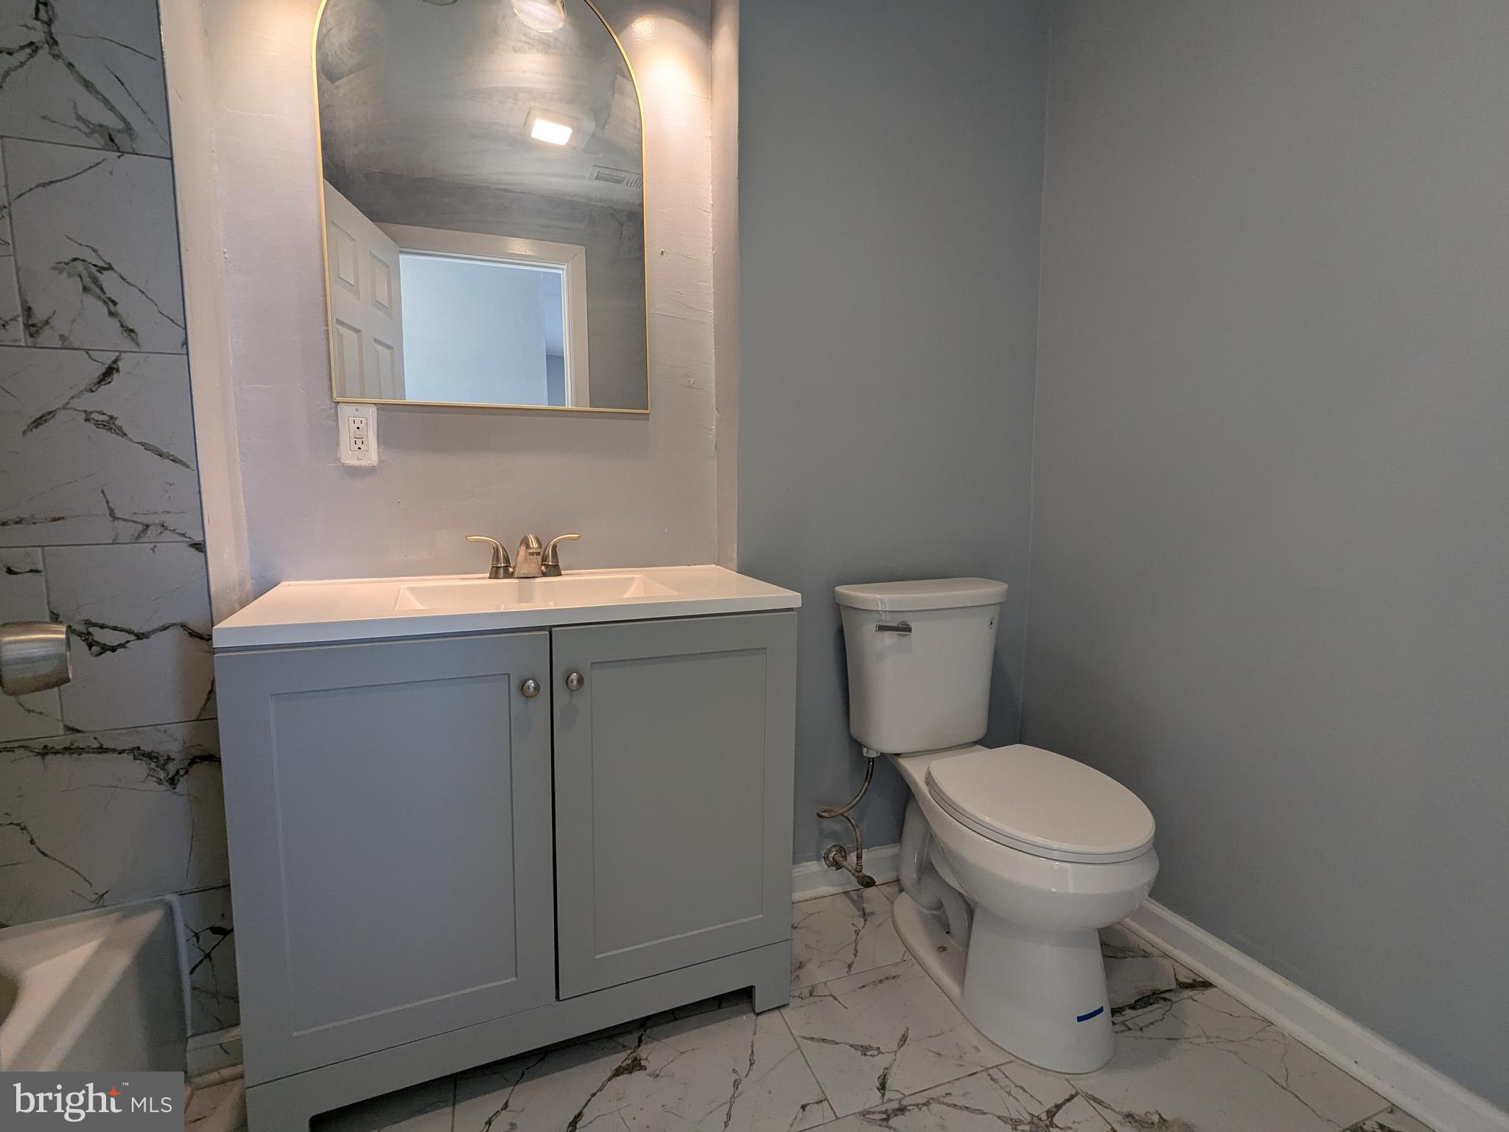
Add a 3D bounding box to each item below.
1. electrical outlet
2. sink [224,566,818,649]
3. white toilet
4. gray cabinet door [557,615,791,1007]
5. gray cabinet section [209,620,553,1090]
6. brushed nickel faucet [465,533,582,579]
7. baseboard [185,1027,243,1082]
[{"bbox_3d":[-0.793,-0.264,1.399,0.071,0.117,0.009,-2,7,-24],"label":"electrical outlet"},{"bbox_3d":[-0.420,0.057,1.355,0.915,0.030,0.459,-2,7,-24],"label":"sink"},{"bbox_3d":[0.510,0.478,1.482,0.440,0.805,0.715,-3,7,-22],"label":"white toilet"},{"bbox_3d":[-0.134,0.429,1.296,0.458,0.672,0.021,-2,7,-24],"label":"gray cabinet door"},{"bbox_3d":[-0.638,0.426,1.303,0.458,0.676,0.420,-2,7,-24],"label":"gray cabinet section"},{"bbox_3d":[-0.478,-0.018,1.473,0.224,0.091,0.129,-2,7,-24],"label":"brushed nickel faucet"},{"bbox_3d":[-0.951,0.866,1.234,0.085,0.092,0.020,-2,7,-24],"label":"baseboard"}]

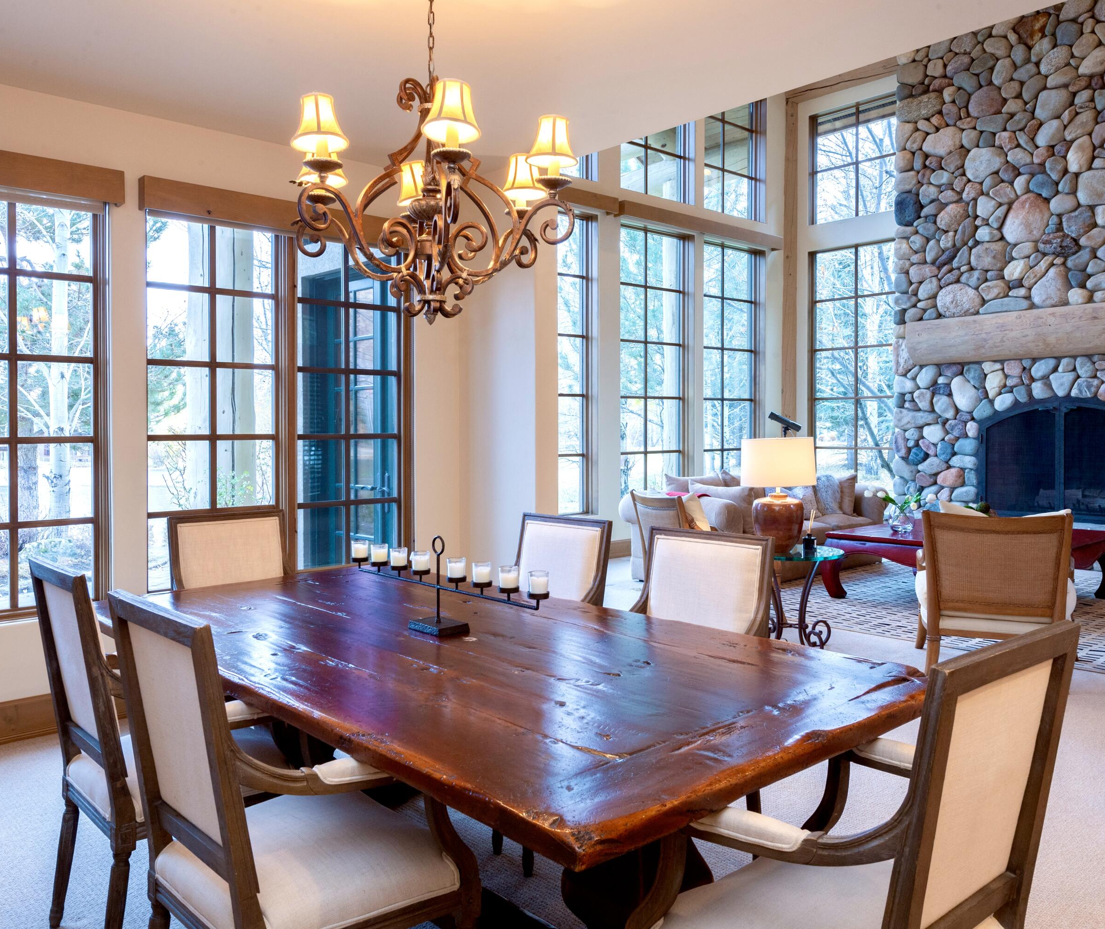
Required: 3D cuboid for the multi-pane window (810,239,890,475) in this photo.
[{"bbox_3d":[3.550,-1.082,10.893,0.129,2.938,1.191,-2,3,-42],"label":"multi-pane window"}]

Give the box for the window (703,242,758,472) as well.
[{"bbox_3d":[2.077,-1.057,10.830,1.171,2.898,0.129,-2,3,-42],"label":"window"}]

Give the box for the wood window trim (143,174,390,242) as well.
[{"bbox_3d":[-1.315,-1.223,4.633,1.409,0.154,0.089,-2,3,-42],"label":"wood window trim"}]

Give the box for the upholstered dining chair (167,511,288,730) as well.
[{"bbox_3d":[-1.045,0.694,3.324,0.576,0.992,0.595,-2,3,-42],"label":"upholstered dining chair"}]

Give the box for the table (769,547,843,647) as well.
[{"bbox_3d":[1.344,0.803,5.236,0.595,0.625,0.595,-2,3,-42],"label":"table"}]

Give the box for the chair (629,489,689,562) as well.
[{"bbox_3d":[1.079,0.633,6.510,0.754,0.873,0.695,-1,2,-19],"label":"chair"}]

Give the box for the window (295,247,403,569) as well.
[{"bbox_3d":[-1.100,-0.285,5.053,0.730,1.800,0.120,-2,3,-43],"label":"window"}]

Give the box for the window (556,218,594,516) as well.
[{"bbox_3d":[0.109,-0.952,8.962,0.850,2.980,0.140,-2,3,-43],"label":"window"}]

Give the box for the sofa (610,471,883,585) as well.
[{"bbox_3d":[1.946,0.562,8.653,2.779,0.853,1.092,-2,3,-42],"label":"sofa"}]

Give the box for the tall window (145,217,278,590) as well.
[{"bbox_3d":[-1.664,-0.272,4.544,0.700,1.800,0.100,-2,3,-43],"label":"tall window"}]

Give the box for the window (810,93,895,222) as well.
[{"bbox_3d":[3.514,-3.530,10.793,0.120,1.330,1.170,-2,3,-43],"label":"window"}]

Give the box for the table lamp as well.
[{"bbox_3d":[1.334,0.181,5.500,0.455,0.710,0.455,-1,2,0],"label":"table lamp"}]

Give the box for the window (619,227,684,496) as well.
[{"bbox_3d":[1.072,-0.983,9.865,1.100,2.930,0.120,-2,3,-43],"label":"window"}]

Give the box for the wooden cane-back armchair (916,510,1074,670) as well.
[{"bbox_3d":[2.375,0.664,5.022,0.770,0.860,0.730,0,2,23],"label":"wooden cane-back armchair"}]

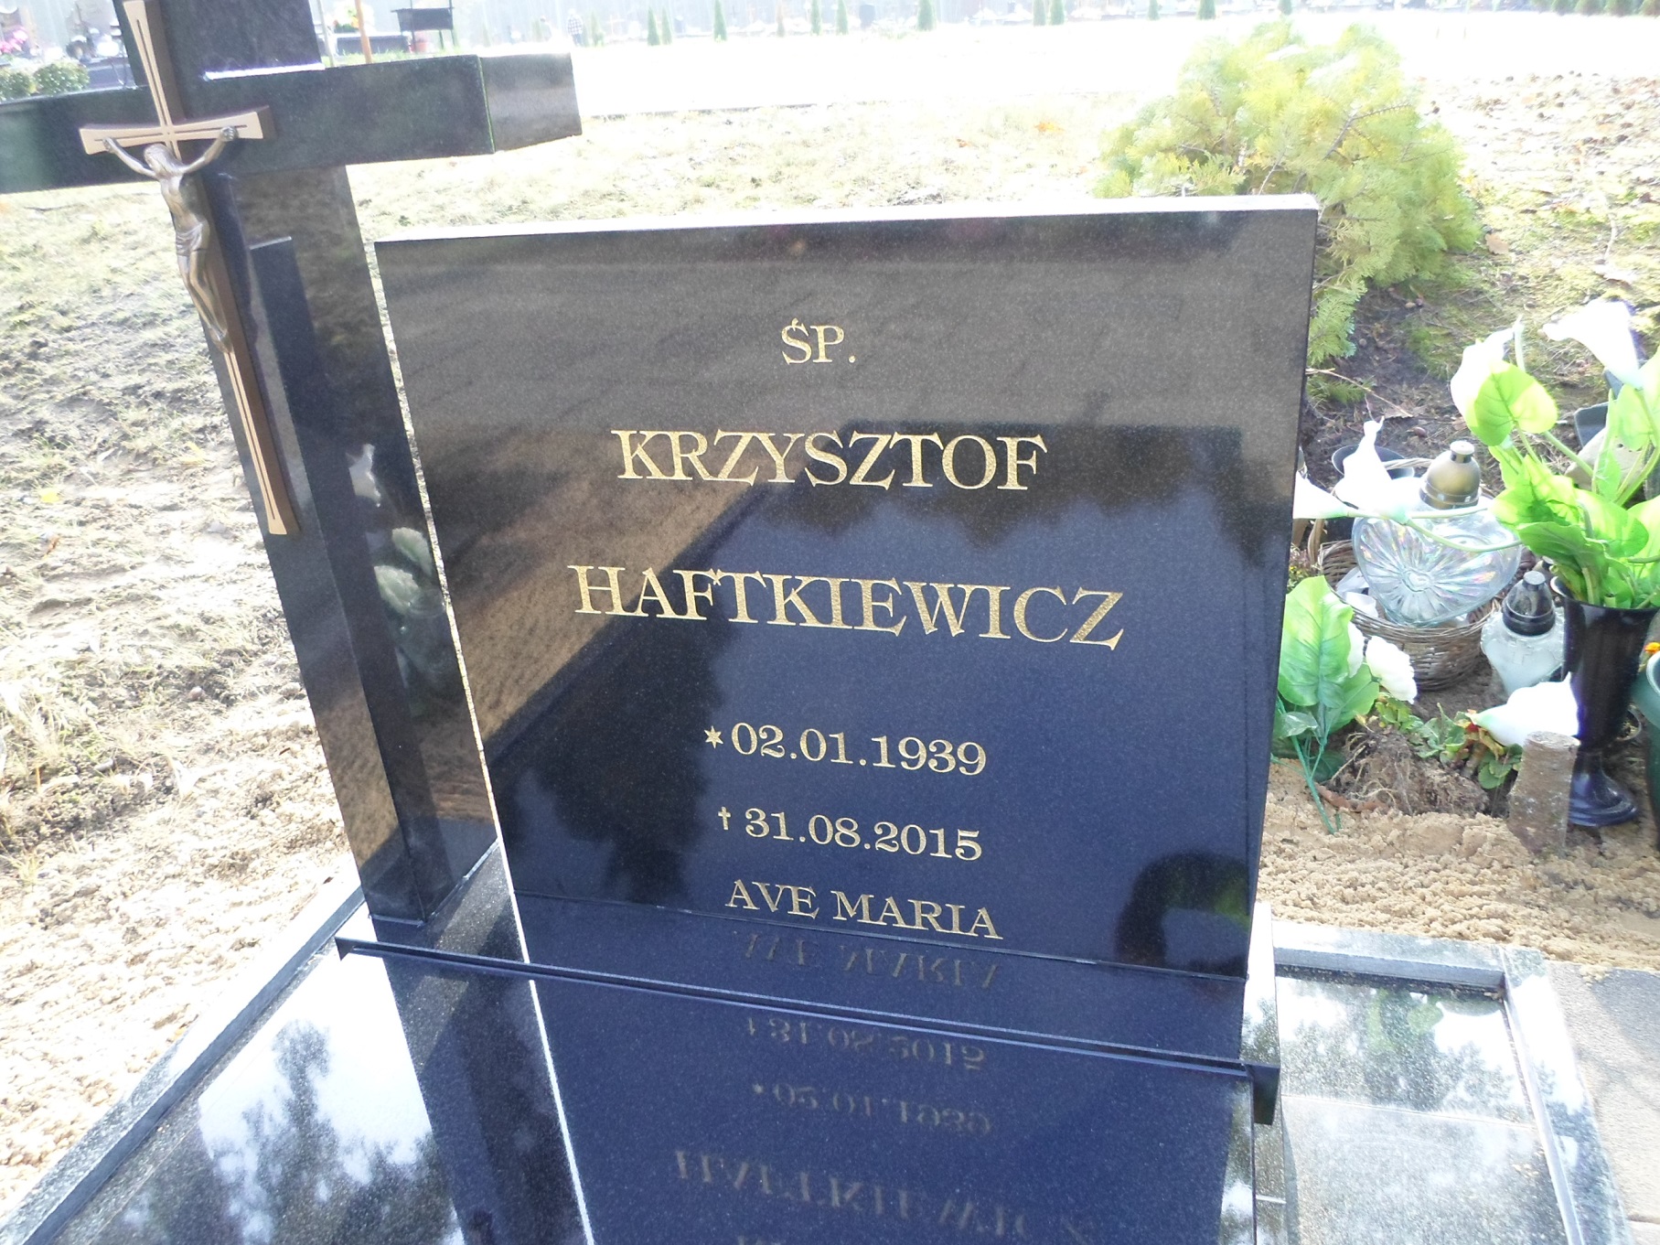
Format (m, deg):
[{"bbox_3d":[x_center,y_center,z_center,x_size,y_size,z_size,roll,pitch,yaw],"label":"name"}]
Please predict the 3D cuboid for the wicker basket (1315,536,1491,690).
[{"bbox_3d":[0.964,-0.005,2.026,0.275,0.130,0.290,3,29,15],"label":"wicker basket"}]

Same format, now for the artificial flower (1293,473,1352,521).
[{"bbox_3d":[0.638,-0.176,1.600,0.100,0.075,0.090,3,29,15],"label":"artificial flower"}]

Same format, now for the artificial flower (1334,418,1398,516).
[{"bbox_3d":[0.717,-0.205,1.600,0.085,0.120,0.085,3,29,15],"label":"artificial flower"}]

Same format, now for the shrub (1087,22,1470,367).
[{"bbox_3d":[1.376,-1.315,3.704,1.080,0.930,1.000,3,29,15],"label":"shrub"}]

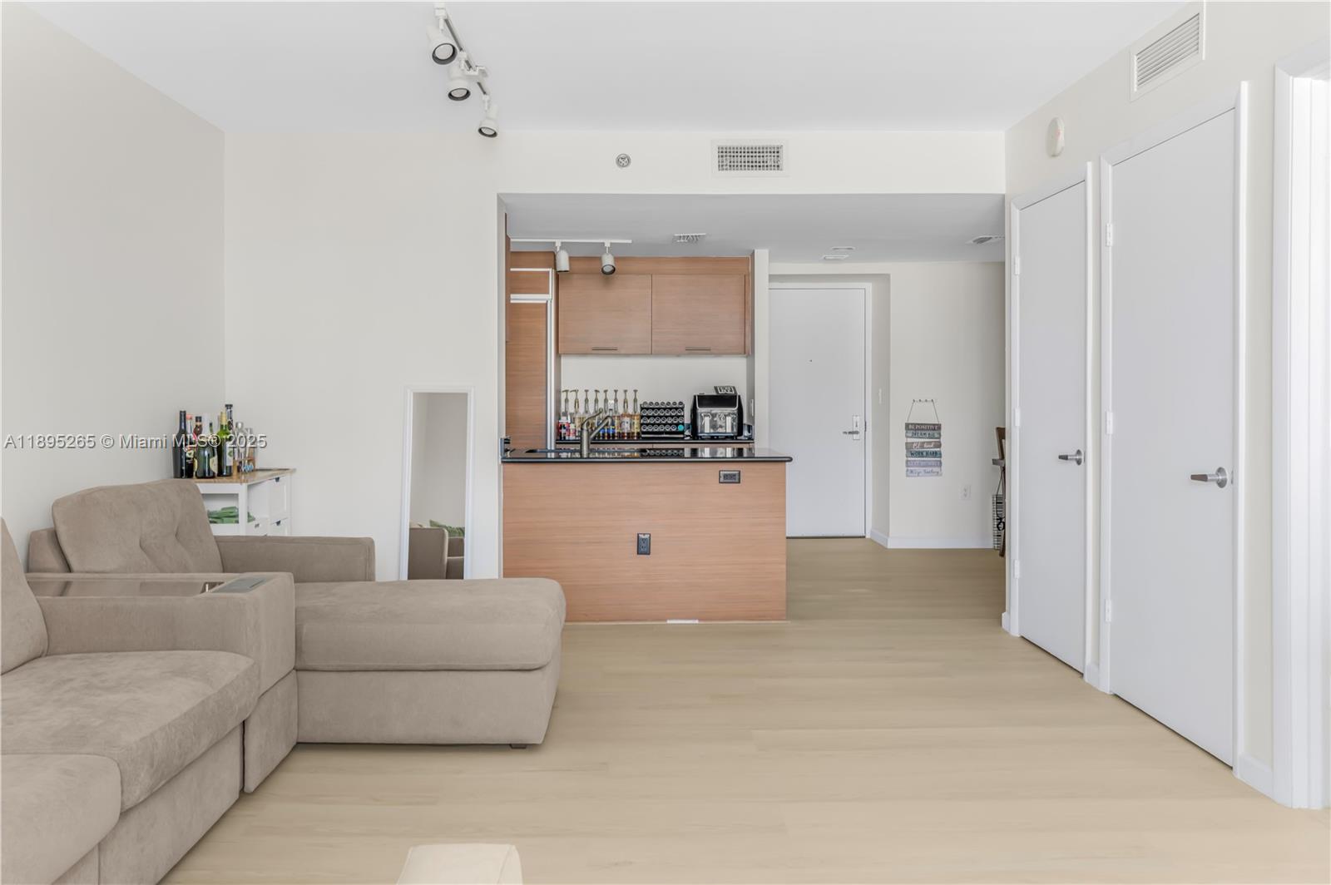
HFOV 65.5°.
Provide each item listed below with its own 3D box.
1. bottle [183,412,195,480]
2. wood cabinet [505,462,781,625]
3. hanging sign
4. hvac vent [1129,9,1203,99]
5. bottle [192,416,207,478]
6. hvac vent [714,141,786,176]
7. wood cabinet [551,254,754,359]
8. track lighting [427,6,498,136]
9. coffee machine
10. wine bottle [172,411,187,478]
[{"bbox_3d":[-2.291,0.015,4.980,0.065,0.310,0.065,0,2,-2],"label":"bottle"},{"bbox_3d":[-0.112,0.503,5.980,1.560,0.910,0.860,0,2,-2],"label":"wood cabinet"},{"bbox_3d":[2.091,-0.034,8.370,0.305,0.620,0.020,0,2,-2],"label":"hanging sign"},{"bbox_3d":[1.897,-1.475,3.920,0.025,0.220,0.540,0,2,-2],"label":"hvac vent"},{"bbox_3d":[-2.279,0.020,5.060,0.075,0.305,0.075,0,2,-2],"label":"bottle"},{"bbox_3d":[0.461,-1.548,5.630,0.405,0.190,0.025,0,2,-2],"label":"hvac vent"},{"bbox_3d":[-0.098,-1.066,8.220,1.530,0.765,0.350,0,2,-2],"label":"wood cabinet"},{"bbox_3d":[-0.841,-1.523,4.320,0.140,0.215,1.260,0,2,-2],"label":"track lighting"},{"bbox_3d":[0.393,-0.229,8.100,0.410,0.390,0.360,0,2,-2],"label":"coffee machine"},{"bbox_3d":[-2.342,0.013,5.020,0.085,0.325,0.085,0,2,-2],"label":"wine bottle"}]

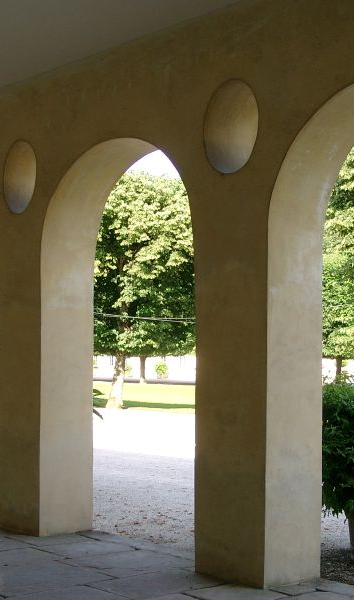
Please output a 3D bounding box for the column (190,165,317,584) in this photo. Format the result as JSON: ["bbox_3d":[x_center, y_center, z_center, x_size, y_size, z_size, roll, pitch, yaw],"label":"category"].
[{"bbox_3d":[0.606,0.547,7.138,0.624,2.961,0.713,3,-5,-44],"label":"column"}]

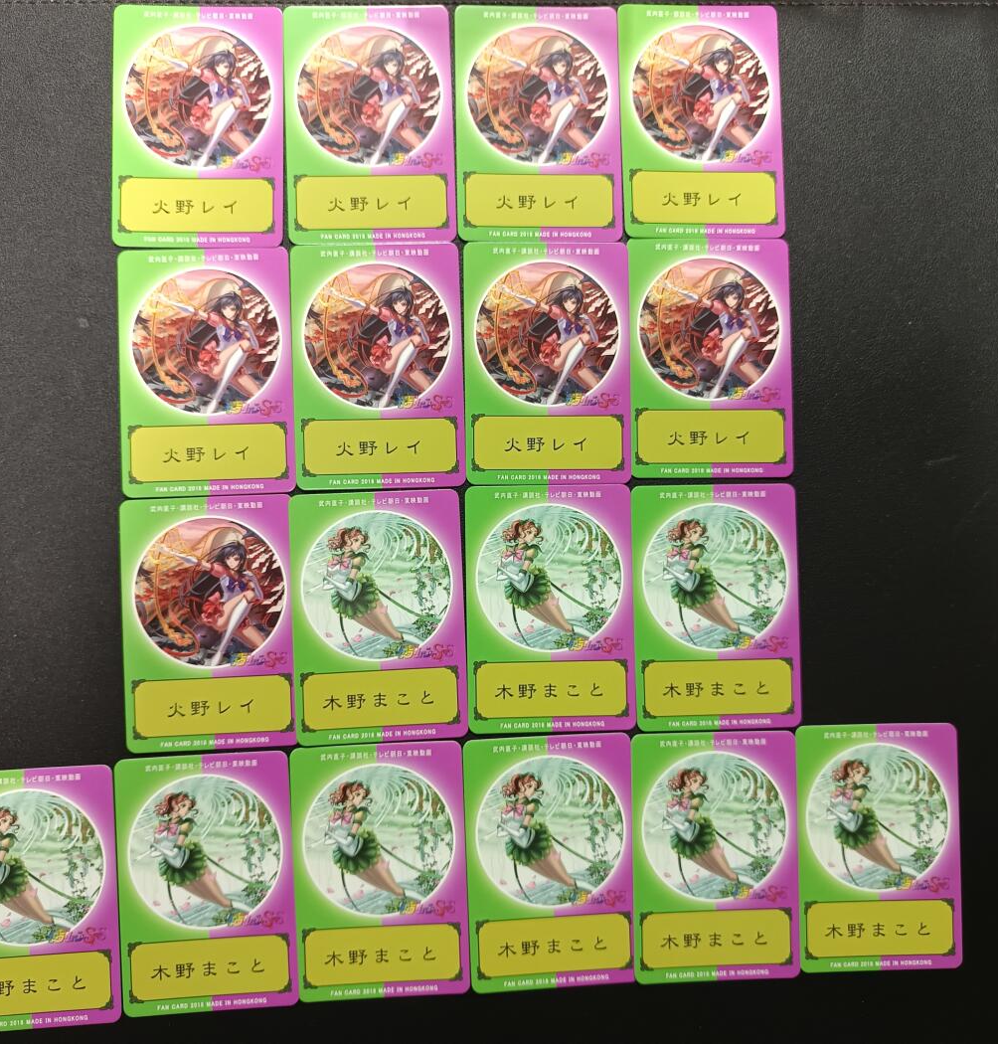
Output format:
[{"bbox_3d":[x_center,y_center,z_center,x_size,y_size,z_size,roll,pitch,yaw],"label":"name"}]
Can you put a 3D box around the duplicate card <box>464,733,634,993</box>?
[{"bbox_3d":[0.019,0.121,0.343,0.060,0.001,0.088,-2,88,-3],"label":"duplicate card"}]

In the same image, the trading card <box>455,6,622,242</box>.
[{"bbox_3d":[0.015,-0.146,0.354,0.060,0.001,0.088,-1,88,-3],"label":"trading card"}]

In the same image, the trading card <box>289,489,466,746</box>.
[{"bbox_3d":[-0.042,0.033,0.341,0.060,0.001,0.087,-2,88,-3],"label":"trading card"}]

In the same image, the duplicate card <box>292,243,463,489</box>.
[{"bbox_3d":[-0.043,-0.056,0.344,0.060,0.001,0.087,-2,88,-3],"label":"duplicate card"}]

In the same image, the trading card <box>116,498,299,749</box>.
[{"bbox_3d":[-0.102,0.035,0.340,0.060,0.001,0.088,-2,88,-3],"label":"trading card"}]

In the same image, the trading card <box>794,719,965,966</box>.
[{"bbox_3d":[0.137,0.117,0.348,0.060,0.001,0.087,0,88,-3],"label":"trading card"}]

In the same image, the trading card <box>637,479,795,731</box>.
[{"bbox_3d":[0.079,0.031,0.350,0.060,0.001,0.088,-1,88,-3],"label":"trading card"}]

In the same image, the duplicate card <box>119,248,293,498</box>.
[{"bbox_3d":[-0.103,-0.053,0.340,0.060,0.001,0.087,-2,88,-3],"label":"duplicate card"}]

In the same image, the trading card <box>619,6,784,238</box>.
[{"bbox_3d":[0.075,-0.148,0.357,0.060,0.001,0.088,-1,88,-3],"label":"trading card"}]

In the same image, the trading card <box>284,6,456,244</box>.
[{"bbox_3d":[-0.046,-0.143,0.347,0.060,0.001,0.087,-2,88,-3],"label":"trading card"}]

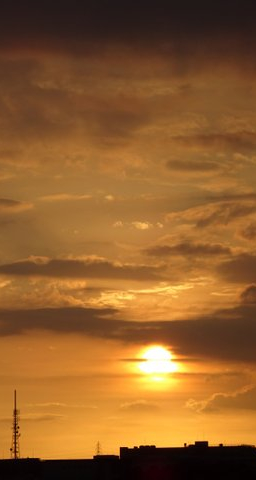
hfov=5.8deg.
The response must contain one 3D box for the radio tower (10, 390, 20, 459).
[{"bbox_3d":[-66.323,109.533,1500.000,5.600,41.500,5.600,0,-5,0],"label":"radio tower"}]

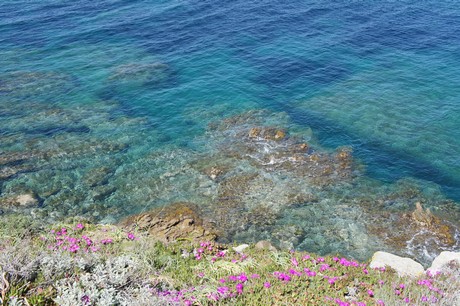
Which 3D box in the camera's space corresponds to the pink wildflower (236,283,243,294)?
[{"bbox_3d":[0.080,1.135,4.600,0.050,0.070,0.050,0,28,0],"label":"pink wildflower"}]

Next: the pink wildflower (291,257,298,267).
[{"bbox_3d":[0.587,0.988,5.000,0.070,0.065,0.060,0,28,0],"label":"pink wildflower"}]

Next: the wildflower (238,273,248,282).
[{"bbox_3d":[0.116,1.066,4.700,0.078,0.060,0.060,0,28,0],"label":"wildflower"}]

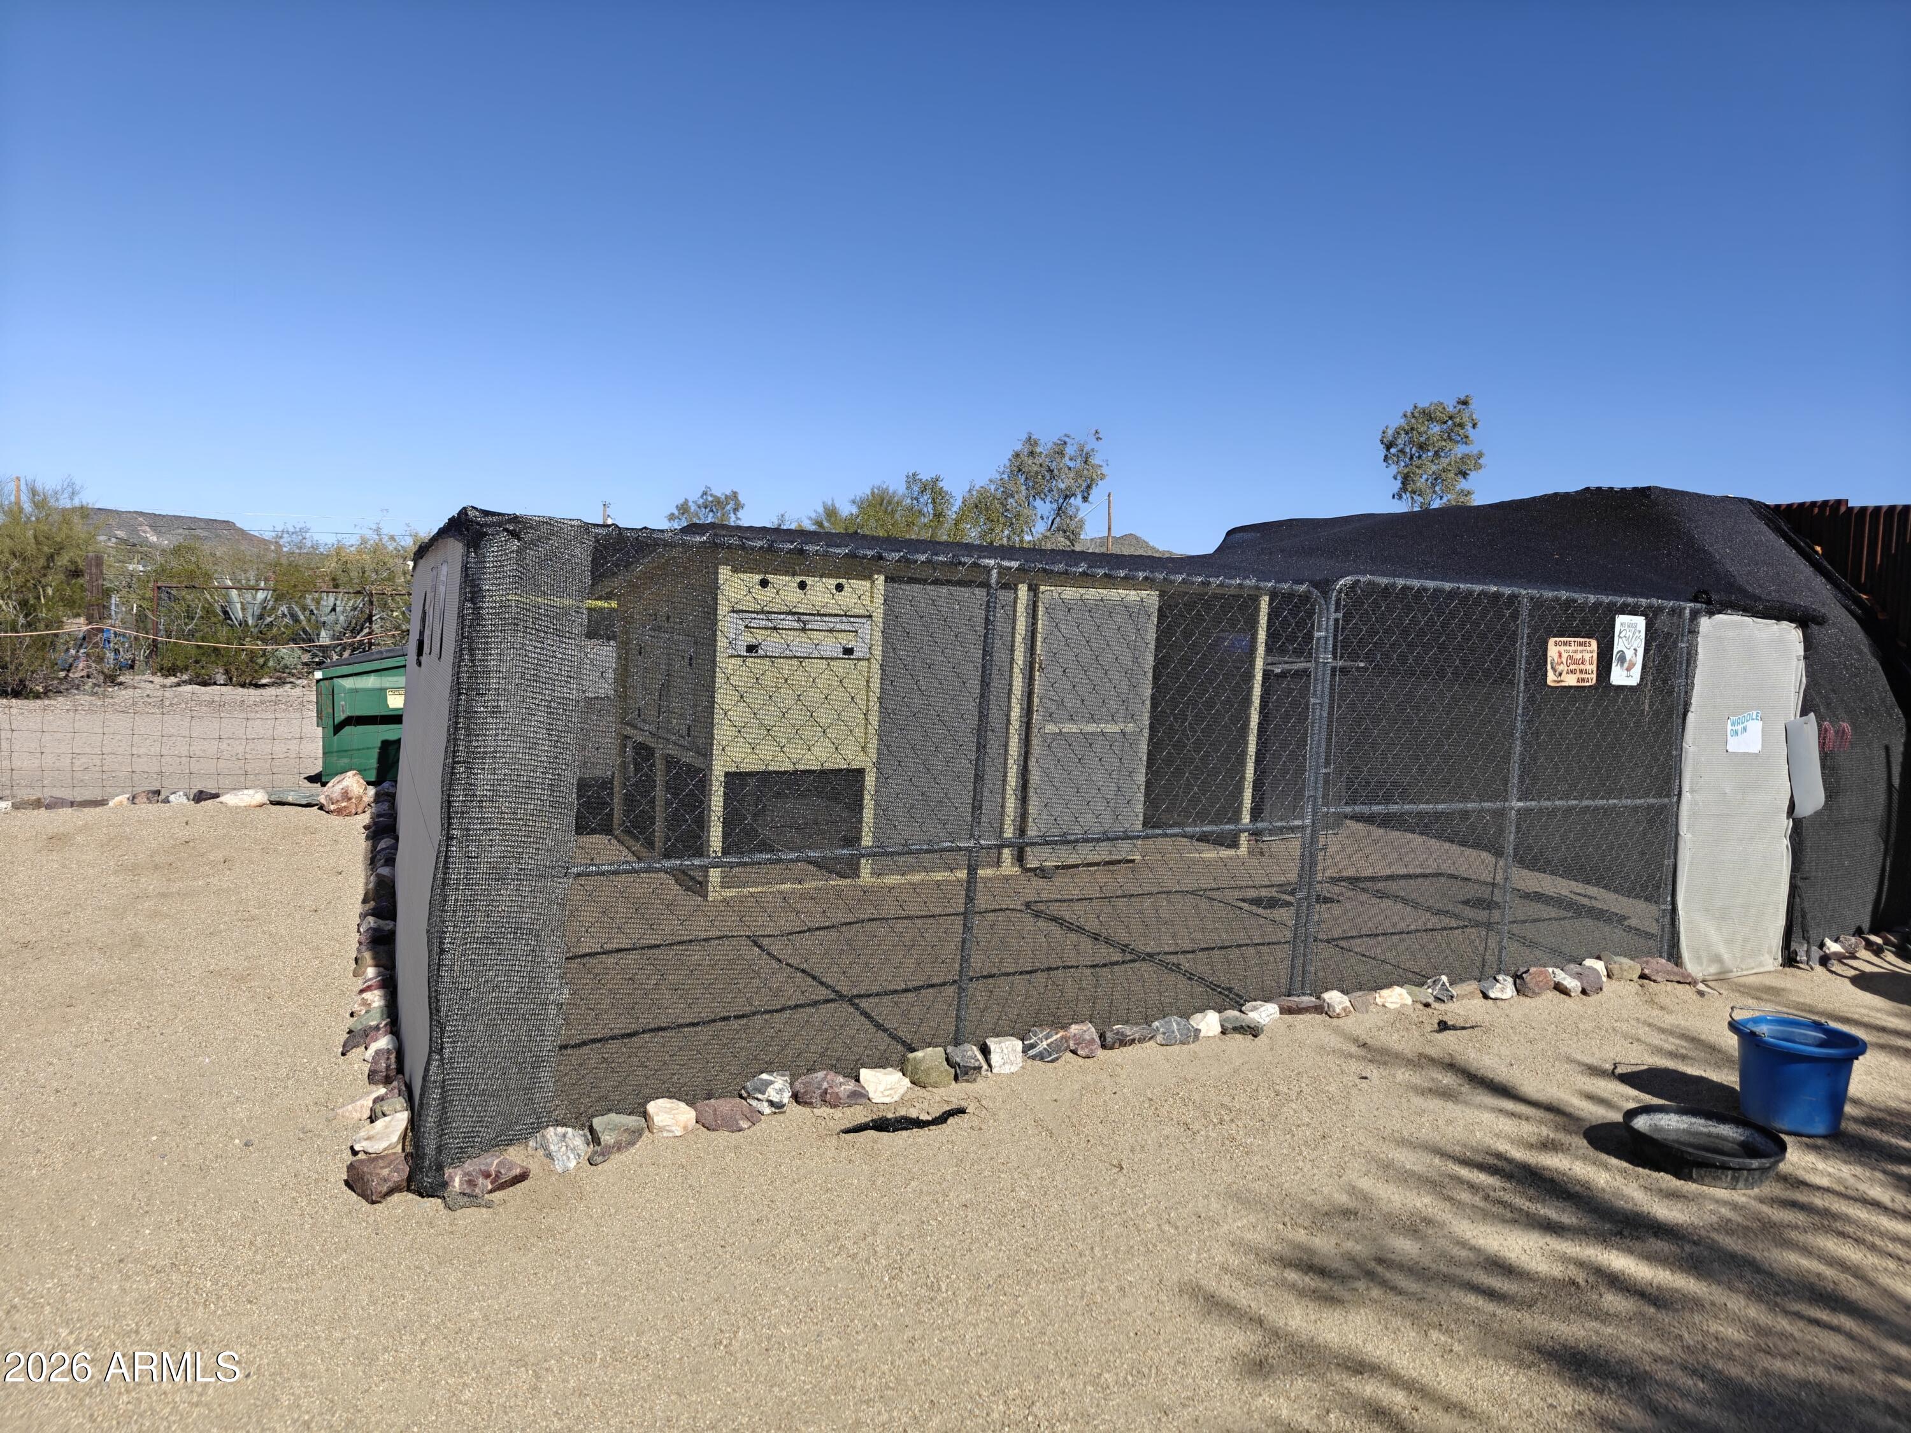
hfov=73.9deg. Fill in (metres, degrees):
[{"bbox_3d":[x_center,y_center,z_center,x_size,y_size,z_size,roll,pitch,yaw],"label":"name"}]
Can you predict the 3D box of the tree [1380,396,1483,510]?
[{"bbox_3d":[10.191,-3.662,27.773,2.700,6.648,2.600,4,5,20],"label":"tree"}]

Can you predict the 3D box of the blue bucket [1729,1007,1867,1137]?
[{"bbox_3d":[2.420,1.037,3.649,0.330,0.280,0.310,-1,5,-33],"label":"blue bucket"}]

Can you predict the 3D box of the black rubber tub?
[{"bbox_3d":[1.964,1.137,3.341,0.375,0.092,0.375,5,5,32],"label":"black rubber tub"}]

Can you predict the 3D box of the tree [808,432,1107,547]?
[{"bbox_3d":[-0.061,-3.621,28.810,6.800,5.591,5.000,2,4,0],"label":"tree"}]

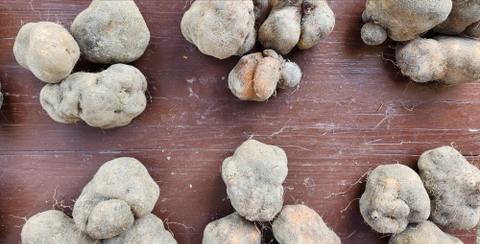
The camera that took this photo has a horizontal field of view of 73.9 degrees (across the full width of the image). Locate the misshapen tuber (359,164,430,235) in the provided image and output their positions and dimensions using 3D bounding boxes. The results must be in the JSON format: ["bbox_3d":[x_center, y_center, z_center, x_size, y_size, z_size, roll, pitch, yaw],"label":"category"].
[{"bbox_3d":[0.209,0.105,0.431,0.086,0.076,0.095,20,91,0],"label":"misshapen tuber"}]

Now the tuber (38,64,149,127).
[{"bbox_3d":[-0.208,-0.036,0.450,0.147,0.080,0.082,-7,91,0],"label":"tuber"}]

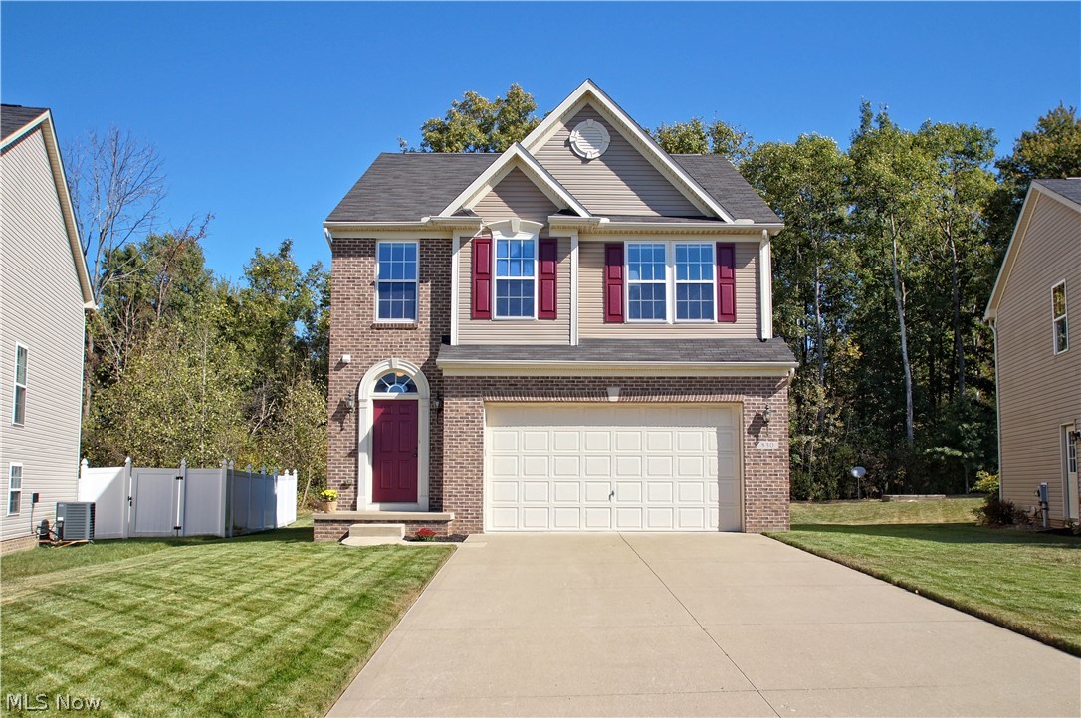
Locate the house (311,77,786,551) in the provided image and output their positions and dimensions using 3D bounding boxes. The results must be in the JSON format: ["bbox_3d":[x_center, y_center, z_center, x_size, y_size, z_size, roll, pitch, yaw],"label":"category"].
[{"bbox_3d":[0.300,-0.620,20.700,9.050,9.700,11.500,0,-7,0],"label":"house"}]

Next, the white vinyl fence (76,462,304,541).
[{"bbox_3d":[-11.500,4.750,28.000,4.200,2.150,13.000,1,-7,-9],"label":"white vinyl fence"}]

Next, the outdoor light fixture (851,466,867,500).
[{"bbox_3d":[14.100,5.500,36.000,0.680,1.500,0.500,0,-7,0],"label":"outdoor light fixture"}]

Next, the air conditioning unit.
[{"bbox_3d":[-10.340,3.610,18.040,0.620,0.820,0.600,2,-7,-17],"label":"air conditioning unit"}]

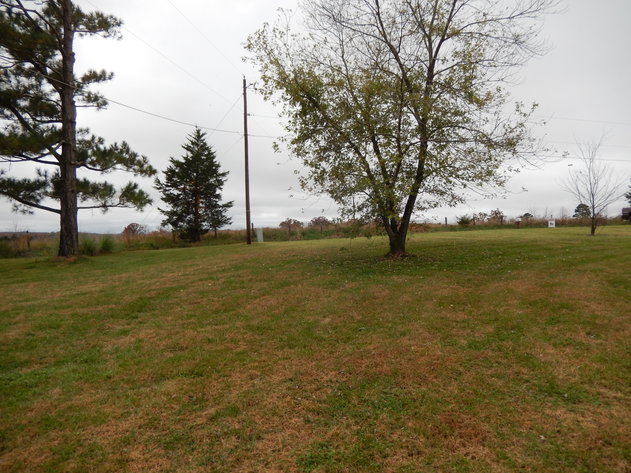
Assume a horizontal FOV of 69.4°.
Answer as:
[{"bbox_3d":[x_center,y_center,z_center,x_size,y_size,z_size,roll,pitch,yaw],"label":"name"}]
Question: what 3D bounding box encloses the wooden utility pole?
[{"bbox_3d":[-4.272,-4.754,28.500,0.330,10.450,0.330,-1,1,0],"label":"wooden utility pole"}]

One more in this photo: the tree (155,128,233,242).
[{"bbox_3d":[-8.569,-3.582,32.000,5.300,7.900,5.200,-1,1,0],"label":"tree"}]

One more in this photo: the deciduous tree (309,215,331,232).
[{"bbox_3d":[0.878,-2.744,100.000,4.800,4.400,4.600,-1,1,0],"label":"deciduous tree"}]

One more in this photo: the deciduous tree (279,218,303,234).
[{"bbox_3d":[-5.487,-2.085,100.000,5.300,4.000,5.000,-1,1,0],"label":"deciduous tree"}]

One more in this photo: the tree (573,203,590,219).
[{"bbox_3d":[58.385,-5.487,100.000,4.000,4.100,3.900,-1,1,0],"label":"tree"}]

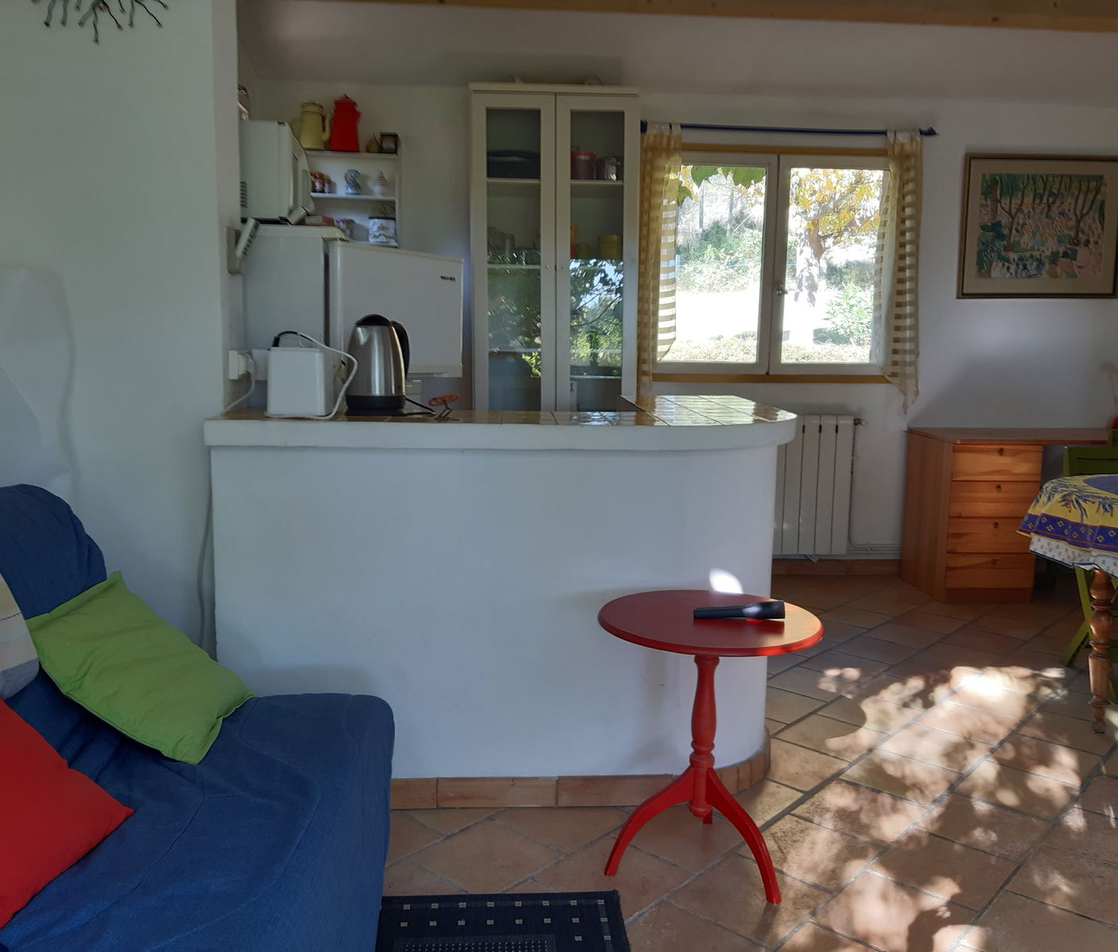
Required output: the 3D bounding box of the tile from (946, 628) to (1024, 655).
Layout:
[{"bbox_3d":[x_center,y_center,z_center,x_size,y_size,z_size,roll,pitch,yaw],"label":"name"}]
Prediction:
[{"bbox_3d":[1.722,0.672,3.832,0.244,0.015,0.252,7,10,42],"label":"tile"}]

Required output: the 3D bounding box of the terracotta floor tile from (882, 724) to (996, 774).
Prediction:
[{"bbox_3d":[1.113,0.804,2.800,0.244,0.015,0.252,7,10,42],"label":"terracotta floor tile"}]

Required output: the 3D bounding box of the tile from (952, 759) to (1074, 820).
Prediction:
[{"bbox_3d":[1.205,0.829,2.505,0.242,0.012,0.250,8,11,42],"label":"tile"}]

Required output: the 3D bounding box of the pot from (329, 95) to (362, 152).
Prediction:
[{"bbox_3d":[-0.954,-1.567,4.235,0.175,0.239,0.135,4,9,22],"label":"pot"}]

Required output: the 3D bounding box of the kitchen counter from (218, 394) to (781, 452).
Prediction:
[{"bbox_3d":[-0.074,-0.184,3.006,1.600,0.069,1.580,0,7,-2],"label":"kitchen counter"}]

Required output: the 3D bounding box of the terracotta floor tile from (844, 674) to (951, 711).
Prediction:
[{"bbox_3d":[1.181,0.752,3.286,0.248,0.015,0.248,7,10,41],"label":"terracotta floor tile"}]

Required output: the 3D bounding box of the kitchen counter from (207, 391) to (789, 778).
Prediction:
[{"bbox_3d":[-0.076,0.248,3.062,1.600,0.939,1.580,0,7,-2],"label":"kitchen counter"}]

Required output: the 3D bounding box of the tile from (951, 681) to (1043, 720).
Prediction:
[{"bbox_3d":[1.438,0.743,3.136,0.242,0.012,0.250,8,11,42],"label":"tile"}]

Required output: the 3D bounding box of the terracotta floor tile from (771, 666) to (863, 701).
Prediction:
[{"bbox_3d":[0.889,0.733,3.330,0.244,0.015,0.252,7,10,42],"label":"terracotta floor tile"}]

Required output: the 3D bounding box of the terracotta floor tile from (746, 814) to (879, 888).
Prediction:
[{"bbox_3d":[0.578,0.865,2.192,0.242,0.012,0.250,8,11,42],"label":"terracotta floor tile"}]

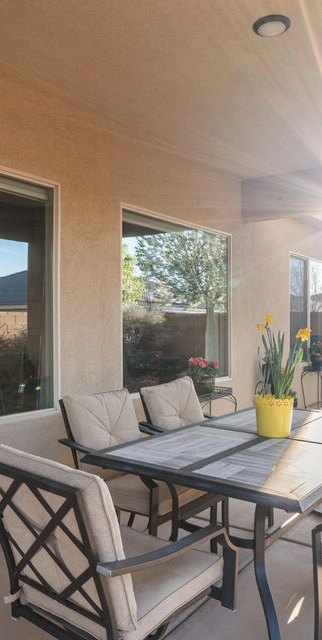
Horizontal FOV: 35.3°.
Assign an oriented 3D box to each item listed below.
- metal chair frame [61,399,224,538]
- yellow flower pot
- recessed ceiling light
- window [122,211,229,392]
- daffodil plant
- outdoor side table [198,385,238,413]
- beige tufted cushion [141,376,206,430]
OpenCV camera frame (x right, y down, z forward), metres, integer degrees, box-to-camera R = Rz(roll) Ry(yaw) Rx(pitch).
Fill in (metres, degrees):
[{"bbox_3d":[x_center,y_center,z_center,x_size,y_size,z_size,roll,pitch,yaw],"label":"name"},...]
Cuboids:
[{"bbox_3d":[-0.140,0.867,2.789,0.690,0.905,0.590,0,0,36],"label":"metal chair frame"},{"bbox_3d":[0.597,0.502,2.665,0.200,0.195,0.200,0,0,0],"label":"yellow flower pot"},{"bbox_3d":[0.590,-1.556,2.700,0.190,0.035,0.190,0,0,0],"label":"recessed ceiling light"},{"bbox_3d":[0.201,-0.155,4.707,0.100,1.520,1.810,0,0,36],"label":"window"},{"bbox_3d":[0.614,0.188,2.540,0.250,0.440,0.220,0,0,0],"label":"daffodil plant"},{"bbox_3d":[0.396,0.967,4.490,0.290,0.670,0.640,0,0,36],"label":"outdoor side table"},{"bbox_3d":[0.112,0.640,3.353,0.140,0.460,0.490,-24,-14,33],"label":"beige tufted cushion"}]

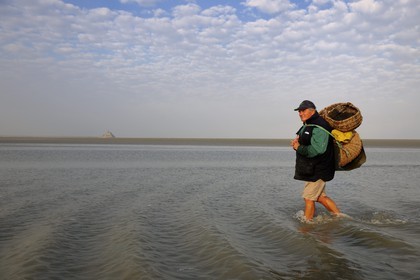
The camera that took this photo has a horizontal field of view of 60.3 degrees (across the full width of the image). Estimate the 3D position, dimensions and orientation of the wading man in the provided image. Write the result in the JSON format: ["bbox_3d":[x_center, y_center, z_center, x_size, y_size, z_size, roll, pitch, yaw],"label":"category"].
[{"bbox_3d":[1.355,0.344,4.600,0.640,1.700,0.560,0,0,0],"label":"wading man"}]

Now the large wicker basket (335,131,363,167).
[{"bbox_3d":[1.782,0.115,4.620,0.360,0.440,0.420,0,0,0],"label":"large wicker basket"}]

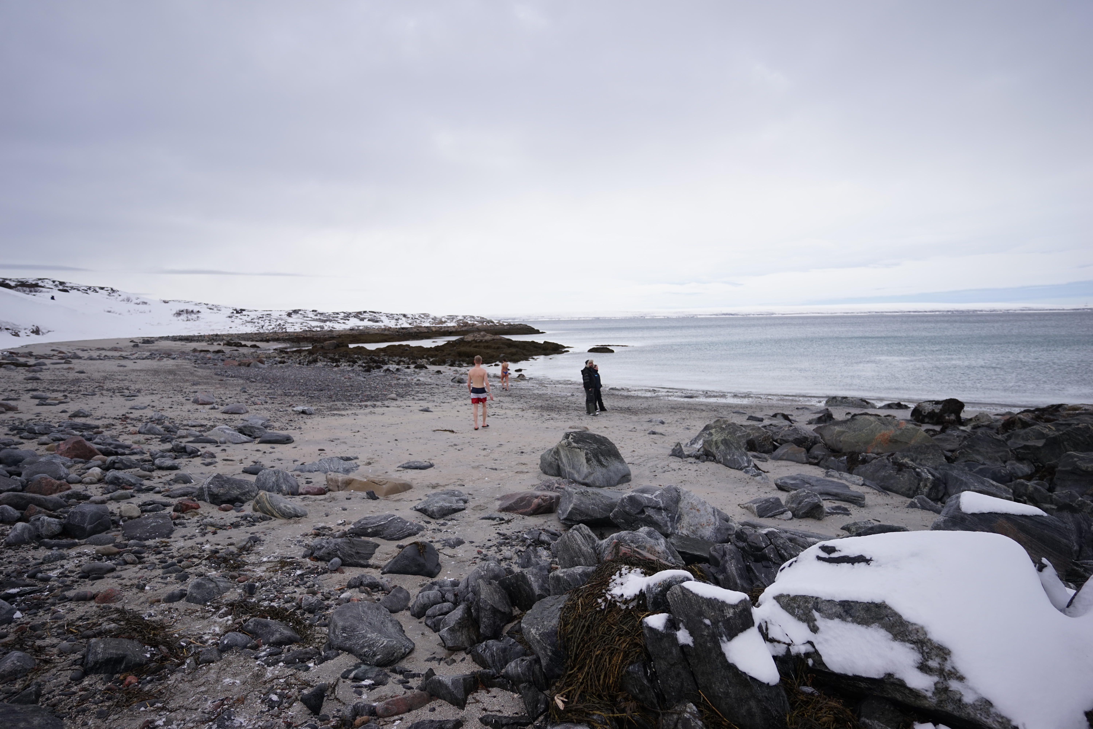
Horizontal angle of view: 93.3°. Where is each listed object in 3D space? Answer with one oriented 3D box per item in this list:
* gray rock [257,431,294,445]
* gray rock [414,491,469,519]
[{"bbox_3d":[-5.204,1.394,9.927,0.627,0.211,0.345,-3,5,-20],"label":"gray rock"},{"bbox_3d":[-1.146,1.507,5.576,0.500,0.190,0.480,-5,7,-42],"label":"gray rock"}]

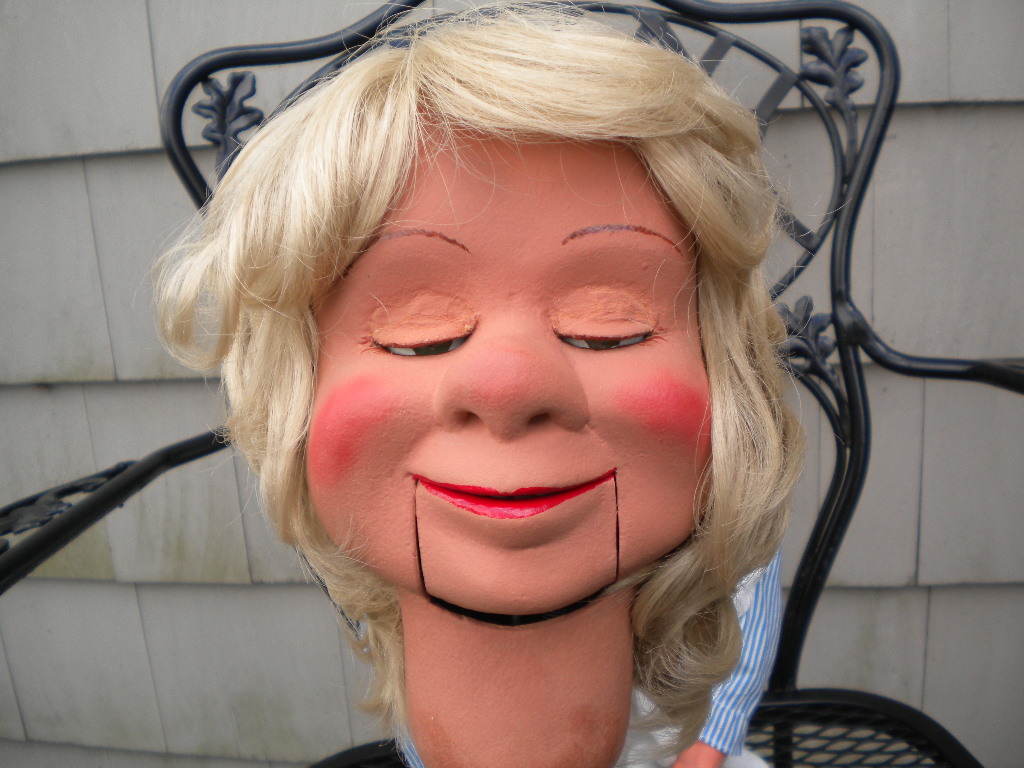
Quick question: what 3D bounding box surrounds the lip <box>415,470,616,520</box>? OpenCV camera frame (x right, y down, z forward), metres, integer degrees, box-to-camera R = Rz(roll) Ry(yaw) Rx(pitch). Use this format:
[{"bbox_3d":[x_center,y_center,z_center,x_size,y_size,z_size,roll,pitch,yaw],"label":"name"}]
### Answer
[{"bbox_3d":[0.001,0.039,0.363,0.071,0.017,0.016,-2,6,0],"label":"lip"}]

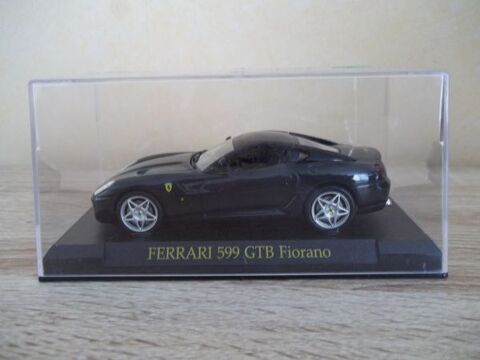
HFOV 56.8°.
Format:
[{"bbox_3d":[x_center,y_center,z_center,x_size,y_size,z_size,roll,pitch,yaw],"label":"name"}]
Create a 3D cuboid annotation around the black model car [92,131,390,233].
[{"bbox_3d":[-0.001,-0.002,0.165,0.108,0.031,0.046,-1,15,1],"label":"black model car"}]

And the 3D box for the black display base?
[{"bbox_3d":[0.001,0.018,0.165,0.124,0.009,0.064,-1,15,1],"label":"black display base"}]

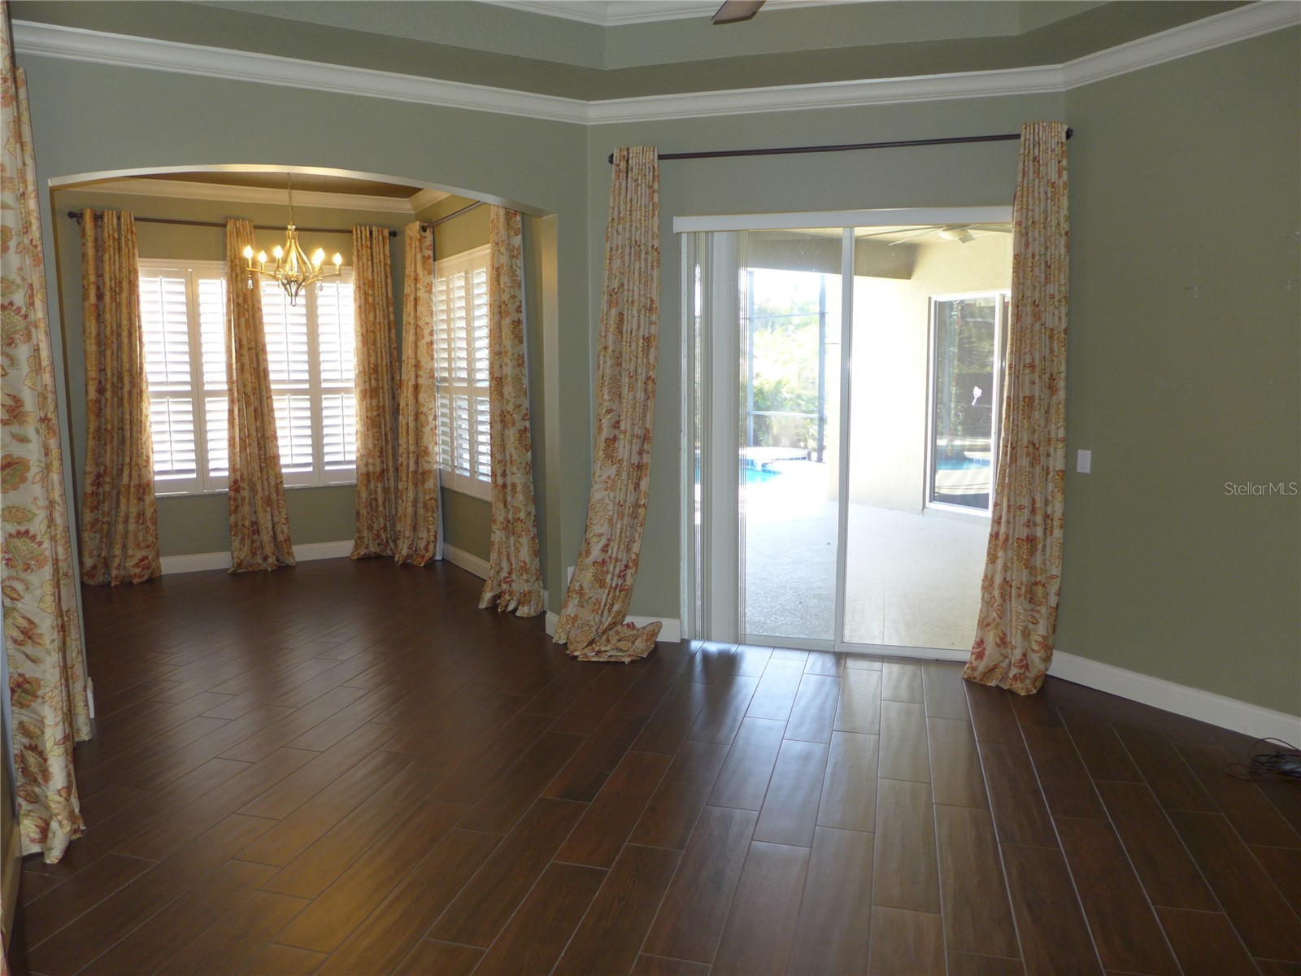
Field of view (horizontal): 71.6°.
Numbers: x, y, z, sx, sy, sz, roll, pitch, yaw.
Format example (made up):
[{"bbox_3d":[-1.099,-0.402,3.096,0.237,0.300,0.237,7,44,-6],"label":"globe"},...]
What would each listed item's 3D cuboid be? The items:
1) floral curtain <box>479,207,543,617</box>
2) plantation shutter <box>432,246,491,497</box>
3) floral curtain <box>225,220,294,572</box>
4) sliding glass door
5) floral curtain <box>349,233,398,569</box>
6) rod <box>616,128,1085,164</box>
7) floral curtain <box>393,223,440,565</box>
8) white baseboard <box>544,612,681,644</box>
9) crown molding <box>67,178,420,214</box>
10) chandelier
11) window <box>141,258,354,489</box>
[{"bbox_3d":[-0.951,-0.568,5.867,0.310,2.800,0.440,-4,9,-30],"label":"floral curtain"},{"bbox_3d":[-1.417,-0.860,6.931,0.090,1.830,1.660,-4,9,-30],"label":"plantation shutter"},{"bbox_3d":[-3.139,-0.711,7.136,0.500,2.790,0.220,-4,9,-30],"label":"floral curtain"},{"bbox_3d":[1.066,-0.280,4.956,1.780,2.410,0.100,2,8,15],"label":"sliding glass door"},{"bbox_3d":[-2.337,-0.777,7.598,0.450,2.790,0.220,-4,9,-30],"label":"floral curtain"},{"bbox_3d":[0.919,-1.774,4.675,2.400,0.050,0.080,2,8,15],"label":"rod"},{"bbox_3d":[-1.928,-0.766,7.481,0.310,2.800,0.430,-4,9,-30],"label":"floral curtain"},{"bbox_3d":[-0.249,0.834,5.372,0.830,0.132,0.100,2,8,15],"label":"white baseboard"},{"bbox_3d":[-3.092,-2.296,7.068,2.650,0.110,0.100,-4,9,-30],"label":"crown molding"},{"bbox_3d":[-2.325,-1.695,5.859,0.640,1.020,0.640,-4,9,-30],"label":"chandelier"},{"bbox_3d":[-3.169,-0.887,7.236,1.800,1.820,0.100,-4,9,-30],"label":"window"}]

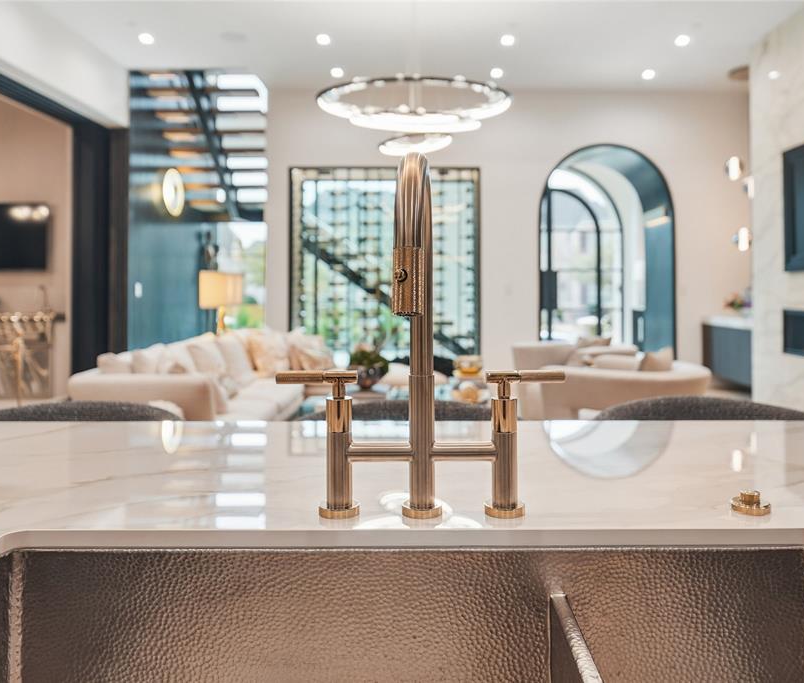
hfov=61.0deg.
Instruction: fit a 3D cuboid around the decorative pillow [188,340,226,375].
[{"bbox_3d":[-1.554,0.158,5.400,0.150,0.420,0.440,-23,-7,23],"label":"decorative pillow"}]

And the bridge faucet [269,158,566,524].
[{"bbox_3d":[0.023,0.002,0.740,0.352,0.425,0.245,0,2,3],"label":"bridge faucet"}]

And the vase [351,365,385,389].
[{"bbox_3d":[-0.270,0.290,5.500,0.260,0.210,0.260,0,2,2],"label":"vase"}]

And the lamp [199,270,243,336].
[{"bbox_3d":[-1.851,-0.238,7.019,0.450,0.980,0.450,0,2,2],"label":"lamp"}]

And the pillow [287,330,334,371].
[{"bbox_3d":[-0.858,0.103,6.400,0.480,0.440,0.170,0,-20,-13],"label":"pillow"}]

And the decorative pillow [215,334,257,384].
[{"bbox_3d":[-1.415,0.153,5.800,0.160,0.450,0.450,-23,-7,23],"label":"decorative pillow"}]

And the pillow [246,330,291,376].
[{"bbox_3d":[-1.212,0.109,6.200,0.470,0.450,0.170,-2,-17,-37],"label":"pillow"}]

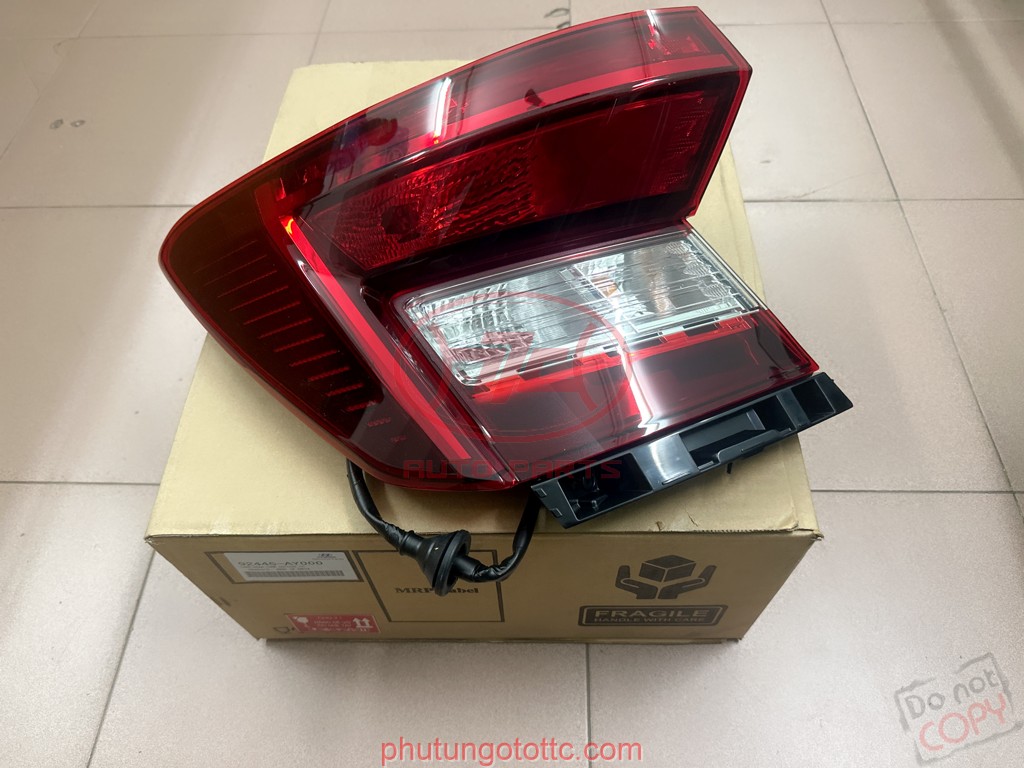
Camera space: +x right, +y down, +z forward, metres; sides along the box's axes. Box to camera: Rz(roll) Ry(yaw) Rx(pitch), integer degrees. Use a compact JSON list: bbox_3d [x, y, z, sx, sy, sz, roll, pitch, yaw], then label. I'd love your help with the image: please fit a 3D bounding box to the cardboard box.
[{"bbox_3d":[-0.013,-0.052,0.662,0.412,0.223,0.501,0,56,2],"label":"cardboard box"}]

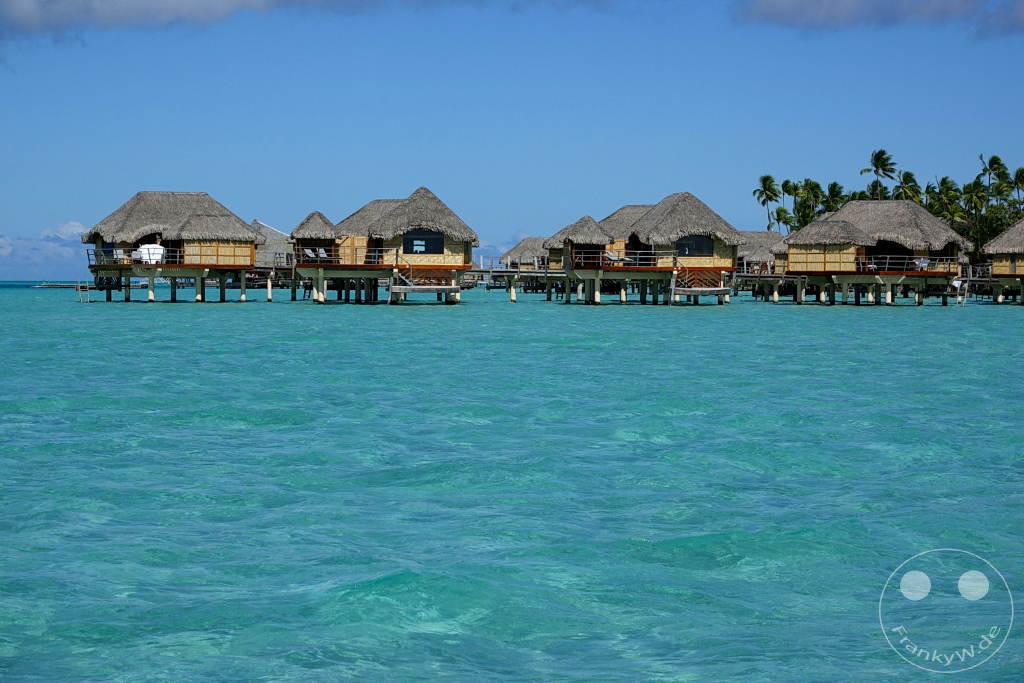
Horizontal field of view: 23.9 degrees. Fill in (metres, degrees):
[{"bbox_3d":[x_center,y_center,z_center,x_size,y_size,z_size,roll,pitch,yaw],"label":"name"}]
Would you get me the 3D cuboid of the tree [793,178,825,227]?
[{"bbox_3d":[50.927,-18.812,414.784,5.490,18.320,5.490,0,1,0],"label":"tree"}]

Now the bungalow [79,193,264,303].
[{"bbox_3d":[-22.249,-6.238,158.946,11.820,7.320,11.300,0,1,0],"label":"bungalow"}]

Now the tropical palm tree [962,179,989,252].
[{"bbox_3d":[76.713,-18.061,399.790,4.300,17.800,4.300,0,1,0],"label":"tropical palm tree"}]

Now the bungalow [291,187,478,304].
[{"bbox_3d":[-8.005,-6.043,151.945,11.660,7.340,11.300,0,1,-2],"label":"bungalow"}]

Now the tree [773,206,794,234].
[{"bbox_3d":[44.378,-15.617,394.852,3.590,12.870,3.590,0,1,0],"label":"tree"}]

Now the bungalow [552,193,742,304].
[{"bbox_3d":[8.752,-6.007,155.946,12.100,7.210,11.300,0,1,-6],"label":"bungalow"}]

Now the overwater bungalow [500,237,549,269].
[{"bbox_3d":[4.415,-9.986,317.949,11.800,7.100,11.300,0,1,0],"label":"overwater bungalow"}]

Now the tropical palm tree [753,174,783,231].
[{"bbox_3d":[43.892,-19.171,414.775,5.150,18.980,5.150,0,1,0],"label":"tropical palm tree"}]

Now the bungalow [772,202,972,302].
[{"bbox_3d":[24.311,-6.005,162.949,12.780,7.000,11.300,0,1,0],"label":"bungalow"}]

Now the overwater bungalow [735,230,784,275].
[{"bbox_3d":[25.670,-8.339,257.950,11.800,7.000,11.300,0,1,0],"label":"overwater bungalow"}]

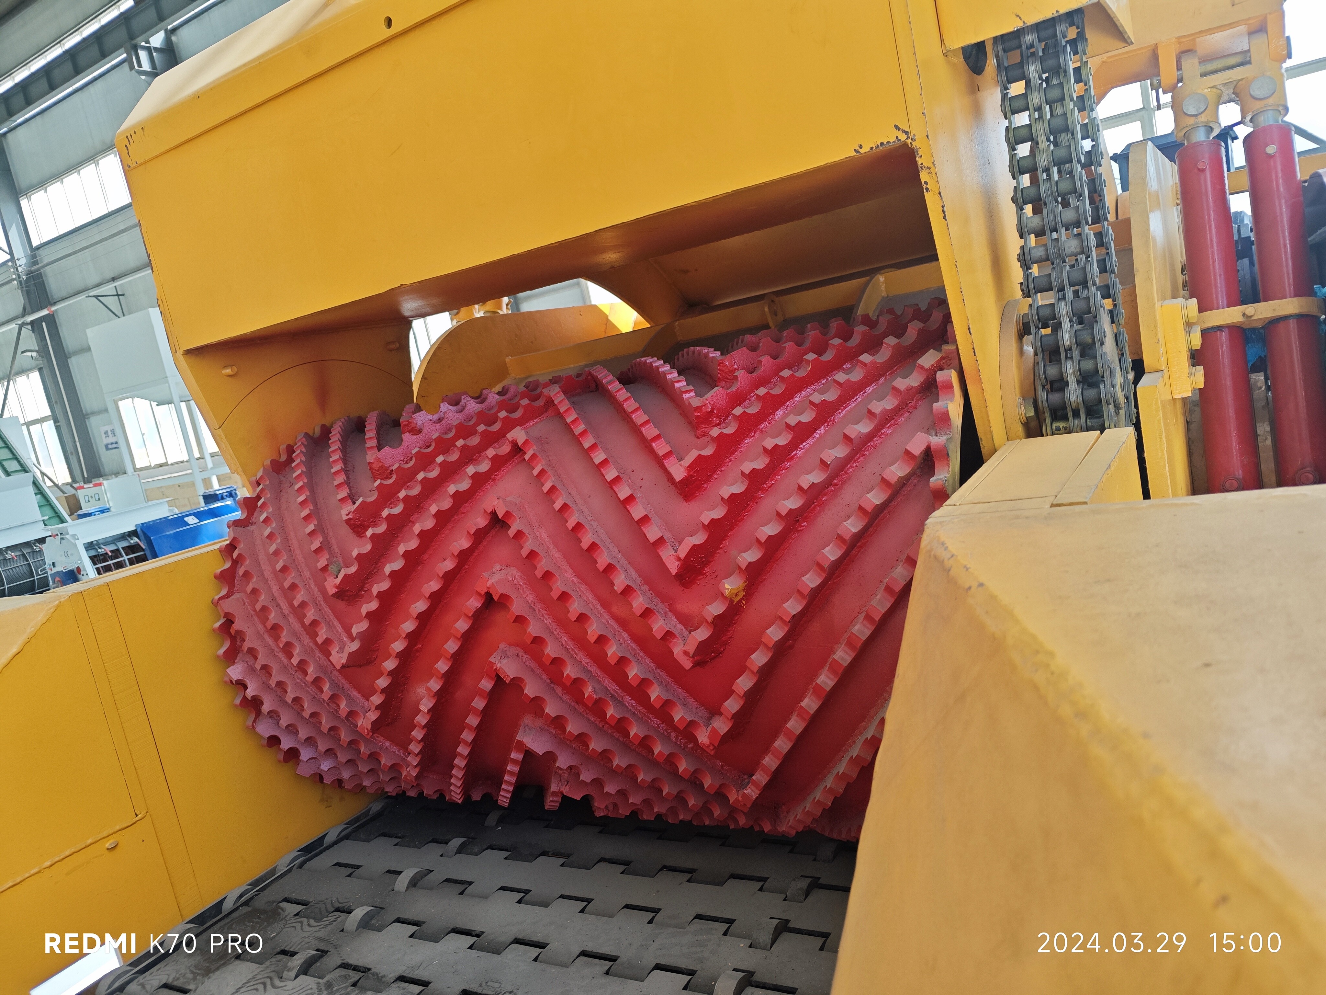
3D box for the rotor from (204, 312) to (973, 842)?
[{"bbox_3d":[-0.034,0.139,1.517,1.157,0.698,0.698,-6,9,31],"label":"rotor"}]

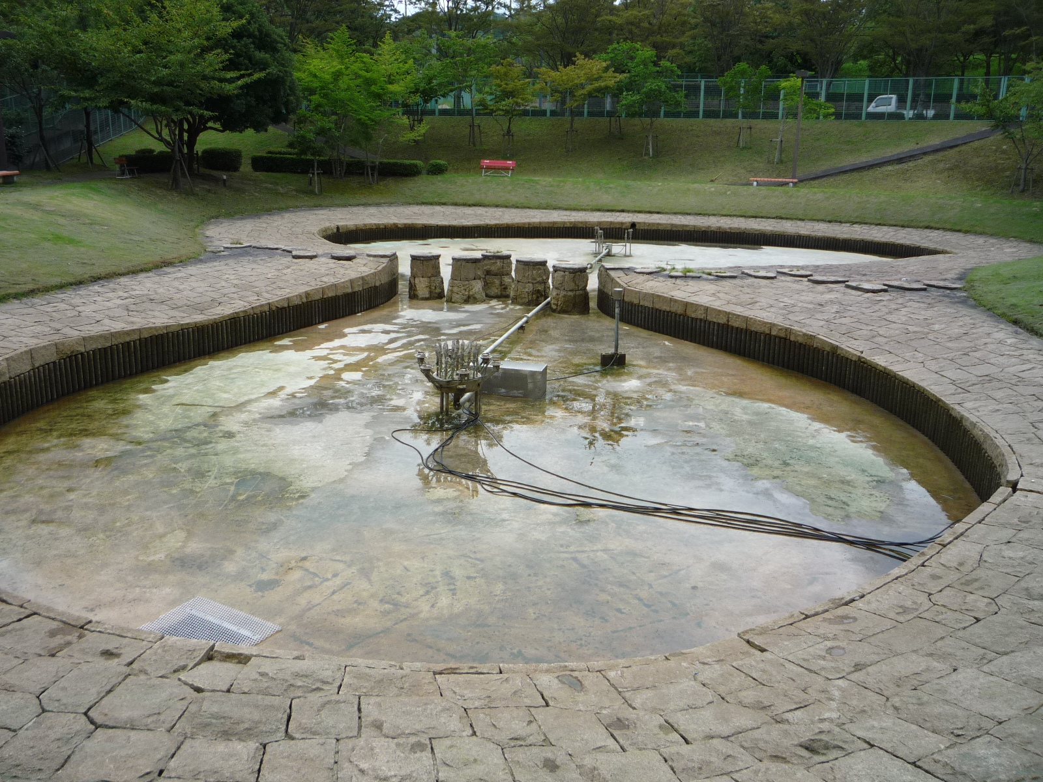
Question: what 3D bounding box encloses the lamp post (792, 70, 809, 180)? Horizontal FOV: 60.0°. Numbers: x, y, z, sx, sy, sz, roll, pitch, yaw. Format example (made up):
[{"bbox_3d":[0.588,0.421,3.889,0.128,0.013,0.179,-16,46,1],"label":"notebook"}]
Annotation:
[{"bbox_3d":[10.516,-10.072,34.266,0.520,3.993,0.520,1,16,0],"label":"lamp post"}]

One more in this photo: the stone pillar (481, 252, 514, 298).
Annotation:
[{"bbox_3d":[-0.349,-1.737,13.548,0.497,0.614,0.497,1,15,0],"label":"stone pillar"}]

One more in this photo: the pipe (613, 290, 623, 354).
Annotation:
[{"bbox_3d":[0.974,-0.700,9.151,0.092,0.655,0.092,1,15,0],"label":"pipe"}]

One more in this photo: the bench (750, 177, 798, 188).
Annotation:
[{"bbox_3d":[9.209,-7.575,32.954,1.700,0.420,0.420,5,16,14],"label":"bench"}]

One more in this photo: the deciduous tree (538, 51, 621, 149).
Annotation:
[{"bbox_3d":[2.478,-12.904,40.445,3.600,4.155,3.400,1,16,0],"label":"deciduous tree"}]

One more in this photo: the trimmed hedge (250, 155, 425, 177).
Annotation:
[{"bbox_3d":[-7.599,-9.270,37.300,7.050,0.700,0.950,1,15,0],"label":"trimmed hedge"}]

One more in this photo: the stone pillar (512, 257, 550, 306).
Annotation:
[{"bbox_3d":[0.147,-1.555,12.861,0.548,0.632,0.548,1,15,0],"label":"stone pillar"}]

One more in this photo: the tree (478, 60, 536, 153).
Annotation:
[{"bbox_3d":[-0.612,-12.544,39.963,2.500,4.022,2.500,1,16,0],"label":"tree"}]

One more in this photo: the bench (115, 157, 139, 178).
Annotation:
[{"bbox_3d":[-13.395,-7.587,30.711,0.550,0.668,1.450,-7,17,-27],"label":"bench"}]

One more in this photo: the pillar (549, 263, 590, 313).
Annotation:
[{"bbox_3d":[0.592,-1.246,10.993,0.460,0.550,0.460,1,16,0],"label":"pillar"}]

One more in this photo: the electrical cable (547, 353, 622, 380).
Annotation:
[{"bbox_3d":[0.560,-0.214,8.094,0.900,0.110,0.200,-12,20,-40],"label":"electrical cable"}]

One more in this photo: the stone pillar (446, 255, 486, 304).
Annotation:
[{"bbox_3d":[-0.787,-1.603,12.971,0.565,0.626,0.565,1,15,0],"label":"stone pillar"}]

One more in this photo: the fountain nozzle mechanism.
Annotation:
[{"bbox_3d":[-0.485,-0.129,6.899,0.670,0.540,0.680,1,16,0],"label":"fountain nozzle mechanism"}]

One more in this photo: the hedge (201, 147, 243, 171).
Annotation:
[{"bbox_3d":[-12.639,-9.737,38.100,1.500,0.930,1.100,-1,15,-9],"label":"hedge"}]

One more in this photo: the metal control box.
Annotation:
[{"bbox_3d":[-0.059,-0.097,7.995,0.530,0.255,0.230,5,15,12],"label":"metal control box"}]

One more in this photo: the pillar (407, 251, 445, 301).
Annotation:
[{"bbox_3d":[-1.392,-1.680,13.210,0.527,0.627,0.527,1,15,0],"label":"pillar"}]

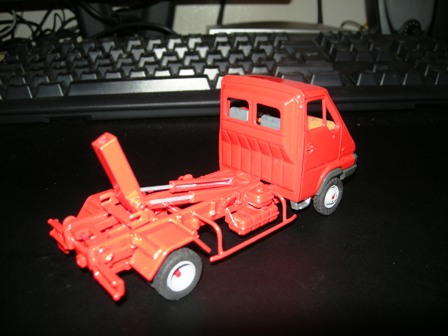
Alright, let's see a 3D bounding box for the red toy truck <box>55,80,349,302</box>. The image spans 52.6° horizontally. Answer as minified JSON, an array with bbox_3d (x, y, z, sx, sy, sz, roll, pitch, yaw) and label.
[{"bbox_3d":[-0.002,-0.002,0.164,0.115,0.057,0.046,-20,28,-37],"label":"red toy truck"}]

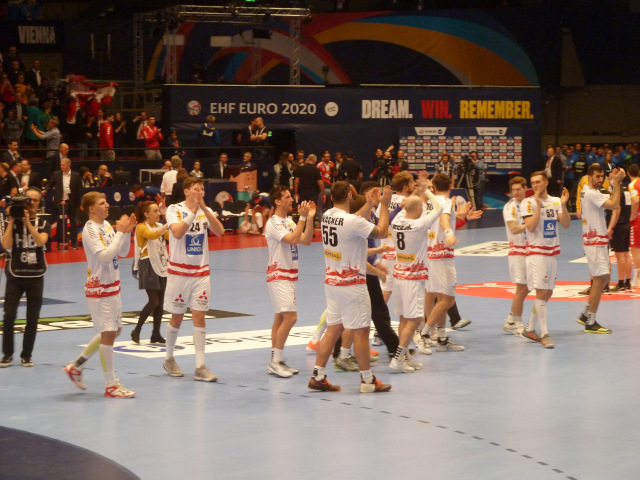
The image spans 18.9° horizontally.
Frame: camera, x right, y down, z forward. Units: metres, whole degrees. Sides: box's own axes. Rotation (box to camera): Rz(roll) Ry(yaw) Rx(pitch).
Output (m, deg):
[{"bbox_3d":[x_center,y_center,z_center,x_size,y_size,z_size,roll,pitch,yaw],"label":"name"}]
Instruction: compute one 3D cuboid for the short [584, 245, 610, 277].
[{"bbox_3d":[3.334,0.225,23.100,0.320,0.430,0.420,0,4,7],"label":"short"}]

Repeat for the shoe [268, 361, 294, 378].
[{"bbox_3d":[-0.395,1.287,19.209,0.310,0.130,0.115,3,5,40],"label":"shoe"}]

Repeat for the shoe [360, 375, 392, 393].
[{"bbox_3d":[0.525,1.351,17.896,0.305,0.125,0.115,0,3,-2],"label":"shoe"}]

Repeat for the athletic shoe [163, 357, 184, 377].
[{"bbox_3d":[-1.451,1.278,19.075,0.115,0.130,0.310,-2,4,-32],"label":"athletic shoe"}]

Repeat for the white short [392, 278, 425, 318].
[{"bbox_3d":[0.901,0.567,19.401,0.300,0.458,0.360,-3,5,-43],"label":"white short"}]

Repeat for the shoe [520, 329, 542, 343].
[{"bbox_3d":[2.437,1.093,22.020,0.295,0.120,0.110,16,13,42],"label":"shoe"}]

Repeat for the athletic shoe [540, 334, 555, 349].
[{"bbox_3d":[2.553,1.132,21.597,0.115,0.125,0.310,-2,4,-22],"label":"athletic shoe"}]

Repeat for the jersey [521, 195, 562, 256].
[{"bbox_3d":[2.532,-0.161,21.931,0.480,0.699,0.340,-3,5,-42],"label":"jersey"}]

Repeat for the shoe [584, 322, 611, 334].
[{"bbox_3d":[3.320,1.050,22.907,0.320,0.134,0.115,0,4,3],"label":"shoe"}]

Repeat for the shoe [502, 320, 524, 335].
[{"bbox_3d":[2.291,1.032,22.652,0.310,0.130,0.115,14,11,34],"label":"shoe"}]

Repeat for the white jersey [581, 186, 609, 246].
[{"bbox_3d":[3.265,-0.291,22.870,0.320,0.720,0.500,-1,4,-8],"label":"white jersey"}]

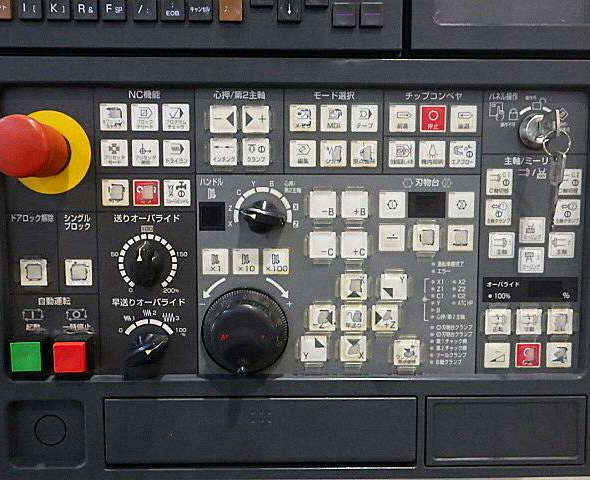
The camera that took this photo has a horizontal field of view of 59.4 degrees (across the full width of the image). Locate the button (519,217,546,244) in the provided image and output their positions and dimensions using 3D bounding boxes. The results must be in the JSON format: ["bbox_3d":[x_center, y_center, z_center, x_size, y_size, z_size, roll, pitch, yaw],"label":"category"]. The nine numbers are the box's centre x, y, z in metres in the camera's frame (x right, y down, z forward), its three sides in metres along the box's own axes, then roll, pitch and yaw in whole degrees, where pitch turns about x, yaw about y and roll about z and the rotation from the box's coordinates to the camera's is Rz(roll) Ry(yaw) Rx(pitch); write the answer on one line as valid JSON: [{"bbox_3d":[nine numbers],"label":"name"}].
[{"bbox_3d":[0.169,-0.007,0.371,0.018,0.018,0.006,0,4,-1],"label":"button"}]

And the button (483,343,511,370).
[{"bbox_3d":[0.149,0.085,0.386,0.019,0.019,0.007,0,4,-1],"label":"button"}]

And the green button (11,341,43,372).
[{"bbox_3d":[-0.190,0.082,0.369,0.022,0.021,0.010,0,4,-1],"label":"green button"}]

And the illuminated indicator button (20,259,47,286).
[{"bbox_3d":[-0.189,0.024,0.377,0.019,0.019,0.007,0,4,-1],"label":"illuminated indicator button"}]

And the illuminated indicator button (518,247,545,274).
[{"bbox_3d":[0.175,0.015,0.387,0.019,0.019,0.007,0,4,-1],"label":"illuminated indicator button"}]

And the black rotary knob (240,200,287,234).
[{"bbox_3d":[-0.023,-0.016,0.367,0.032,0.024,0.022,0,4,-1],"label":"black rotary knob"}]

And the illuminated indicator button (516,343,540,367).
[{"bbox_3d":[0.174,0.086,0.390,0.019,0.019,0.006,0,3,-1],"label":"illuminated indicator button"}]

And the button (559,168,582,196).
[{"bbox_3d":[0.201,-0.043,0.383,0.019,0.019,0.007,0,4,-1],"label":"button"}]

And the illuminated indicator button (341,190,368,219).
[{"bbox_3d":[0.044,-0.025,0.381,0.019,0.019,0.007,0,4,-1],"label":"illuminated indicator button"}]

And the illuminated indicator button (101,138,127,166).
[{"bbox_3d":[-0.127,-0.061,0.369,0.019,0.019,0.007,0,4,-1],"label":"illuminated indicator button"}]

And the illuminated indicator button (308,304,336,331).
[{"bbox_3d":[0.019,0.055,0.372,0.018,0.018,0.007,0,4,-1],"label":"illuminated indicator button"}]

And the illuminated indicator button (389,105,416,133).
[{"bbox_3d":[0.077,-0.086,0.372,0.019,0.019,0.007,0,4,-1],"label":"illuminated indicator button"}]

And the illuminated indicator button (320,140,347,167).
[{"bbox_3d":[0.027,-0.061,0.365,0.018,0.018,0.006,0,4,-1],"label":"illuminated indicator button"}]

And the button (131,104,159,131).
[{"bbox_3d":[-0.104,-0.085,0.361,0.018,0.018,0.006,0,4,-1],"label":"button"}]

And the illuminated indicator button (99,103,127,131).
[{"bbox_3d":[-0.128,-0.087,0.371,0.019,0.019,0.007,0,4,-1],"label":"illuminated indicator button"}]

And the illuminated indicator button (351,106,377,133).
[{"bbox_3d":[0.050,-0.087,0.376,0.019,0.019,0.007,0,4,-1],"label":"illuminated indicator button"}]

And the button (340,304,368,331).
[{"bbox_3d":[0.044,0.057,0.384,0.019,0.019,0.007,0,4,-1],"label":"button"}]

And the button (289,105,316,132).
[{"bbox_3d":[0.006,-0.087,0.375,0.019,0.019,0.007,0,4,-1],"label":"button"}]

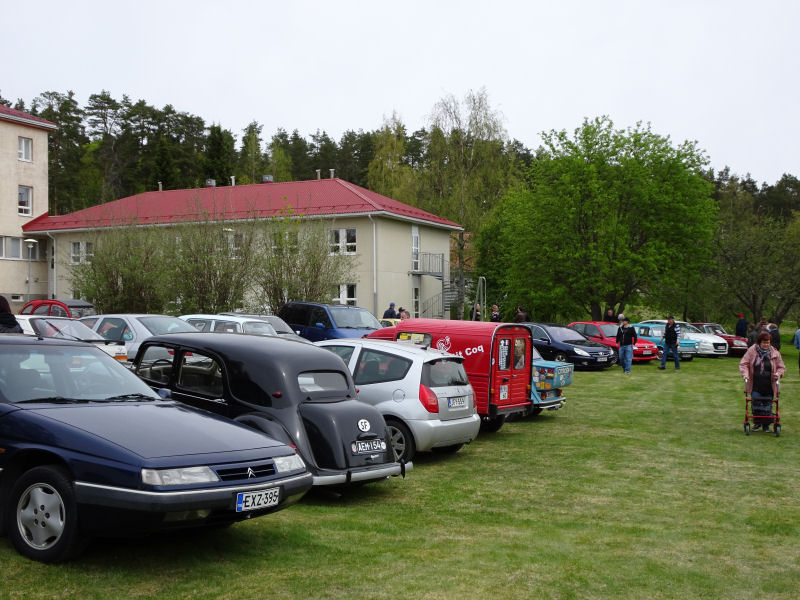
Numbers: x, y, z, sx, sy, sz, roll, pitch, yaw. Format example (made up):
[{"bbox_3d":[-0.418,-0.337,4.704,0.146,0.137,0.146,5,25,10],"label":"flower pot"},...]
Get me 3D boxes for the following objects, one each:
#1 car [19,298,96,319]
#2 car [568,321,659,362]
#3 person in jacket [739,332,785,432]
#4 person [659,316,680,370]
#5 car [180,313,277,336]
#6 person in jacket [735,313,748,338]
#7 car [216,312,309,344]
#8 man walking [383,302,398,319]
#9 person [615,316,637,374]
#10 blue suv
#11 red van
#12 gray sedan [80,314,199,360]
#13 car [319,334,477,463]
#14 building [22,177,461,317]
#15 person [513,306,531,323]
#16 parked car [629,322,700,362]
[{"bbox_3d":[-10.470,0.804,31.560,3.830,1.600,1.480,0,-1,22],"label":"car"},{"bbox_3d":[7.217,1.530,35.208,1.690,1.380,4.030,2,-1,-31],"label":"car"},{"bbox_3d":[5.750,1.307,15.800,0.710,1.570,0.500,0,-1,21],"label":"person in jacket"},{"bbox_3d":[8.610,1.379,31.800,0.520,1.710,0.520,-1,-1,45],"label":"person"},{"bbox_3d":[-4.232,1.010,22.009,3.900,1.440,1.560,1,-1,32],"label":"car"},{"bbox_3d":[15.482,1.500,45.011,0.550,1.780,0.400,2,-1,-35],"label":"person in jacket"},{"bbox_3d":[-3.982,1.055,26.309,4.250,1.430,1.720,1,-1,39],"label":"car"},{"bbox_3d":[-0.390,0.990,39.000,0.420,1.740,0.500,1,-1,-37],"label":"man walking"},{"bbox_3d":[6.870,1.396,30.300,0.620,1.720,0.400,0,-1,18],"label":"person"},{"bbox_3d":[-1.490,1.020,26.400,1.880,1.750,4.650,1,-1,-33],"label":"blue suv"},{"bbox_3d":[0.152,1.190,16.861,3.900,1.800,1.500,1,-1,33],"label":"red van"},{"bbox_3d":[-5.350,0.970,18.750,4.440,1.390,1.755,-1,-1,31],"label":"gray sedan"},{"bbox_3d":[-0.782,1.250,13.409,3.670,1.460,1.660,1,-1,30],"label":"car"},{"bbox_3d":[-10.130,-2.810,62.800,26.100,9.000,11.600,-1,-1,25],"label":"building"},{"bbox_3d":[4.711,1.130,38.510,0.380,1.720,0.500,1,-1,5],"label":"person"},{"bbox_3d":[9.637,1.555,37.708,1.530,1.390,3.850,2,-1,-23],"label":"parked car"}]

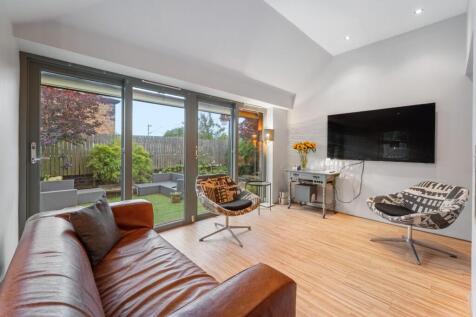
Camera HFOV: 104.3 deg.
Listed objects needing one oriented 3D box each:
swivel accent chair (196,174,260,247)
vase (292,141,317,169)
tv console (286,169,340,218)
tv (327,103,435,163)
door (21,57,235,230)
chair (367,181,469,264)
[{"bbox_3d":[-0.145,0.650,2.500,0.780,0.770,0.820,-1,2,-42],"label":"swivel accent chair"},{"bbox_3d":[1.345,-0.080,3.730,0.420,0.550,0.440,-1,2,-41],"label":"vase"},{"bbox_3d":[1.418,0.625,3.526,0.500,0.750,0.750,-1,2,-41],"label":"tv console"},{"bbox_3d":[2.210,-0.375,3.040,0.060,0.830,1.440,-1,2,-43],"label":"tv"},{"bbox_3d":[-1.040,-0.004,2.600,2.630,2.060,0.100,-1,2,-40],"label":"door"},{"bbox_3d":[2.030,0.670,2.170,0.820,0.770,0.780,0,1,-5],"label":"chair"}]

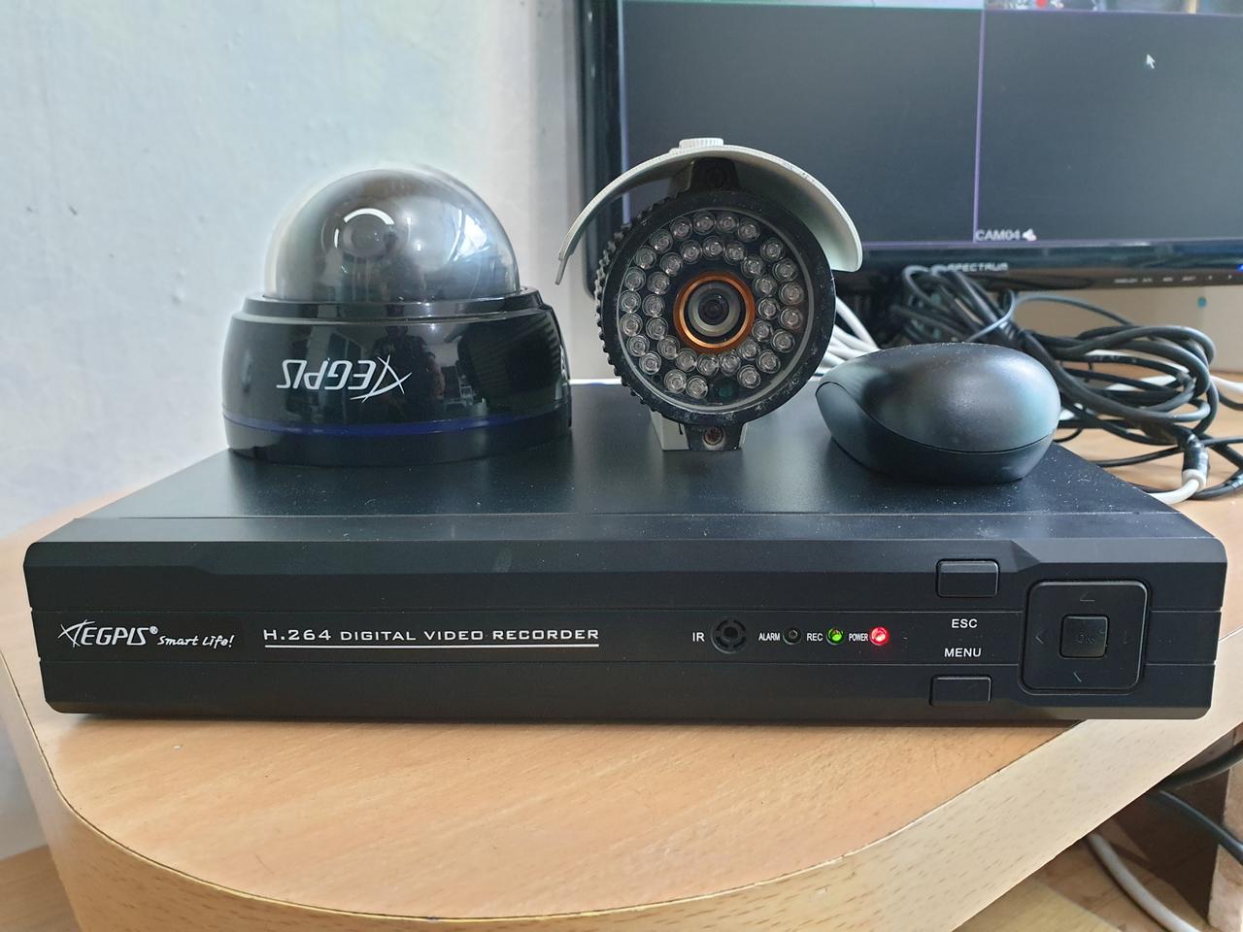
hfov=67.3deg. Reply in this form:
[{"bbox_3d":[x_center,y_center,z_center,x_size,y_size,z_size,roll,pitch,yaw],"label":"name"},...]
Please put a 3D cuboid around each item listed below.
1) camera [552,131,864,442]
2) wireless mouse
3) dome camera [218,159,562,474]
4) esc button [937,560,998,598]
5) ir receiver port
[{"bbox_3d":[0.020,-0.054,0.281,0.076,0.088,0.113,-2,13,-3],"label":"camera"},{"bbox_3d":[0.086,-0.020,0.258,0.058,0.029,0.097,-1,13,1],"label":"wireless mouse"},{"bbox_3d":[-0.070,-0.050,0.290,0.106,0.080,0.106,-1,13,4],"label":"dome camera"},{"bbox_3d":[0.067,0.021,0.180,0.011,0.007,0.004,-1,13,4],"label":"esc button"},{"bbox_3d":[0.022,0.033,0.185,0.007,0.007,0.003,-1,13,4],"label":"ir receiver port"}]

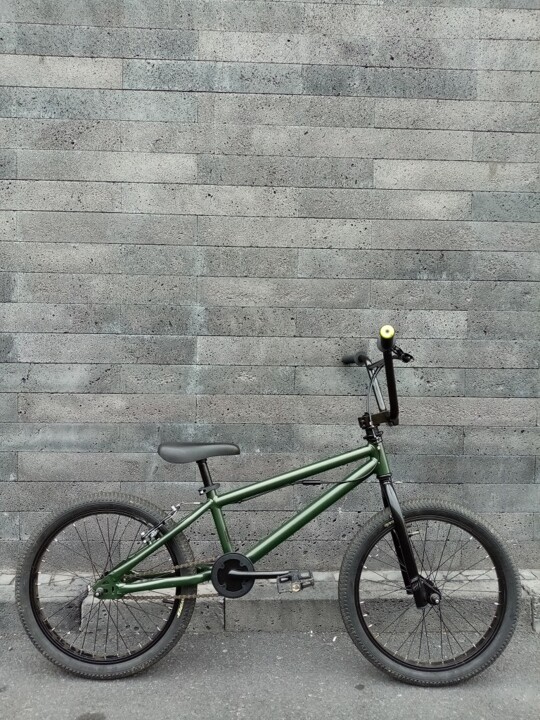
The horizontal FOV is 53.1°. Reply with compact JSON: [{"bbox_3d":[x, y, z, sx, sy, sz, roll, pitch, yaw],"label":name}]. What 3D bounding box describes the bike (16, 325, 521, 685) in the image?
[{"bbox_3d":[-0.002,0.416,1.521,1.402,0.940,0.735,1,-4,0],"label":"bike"}]

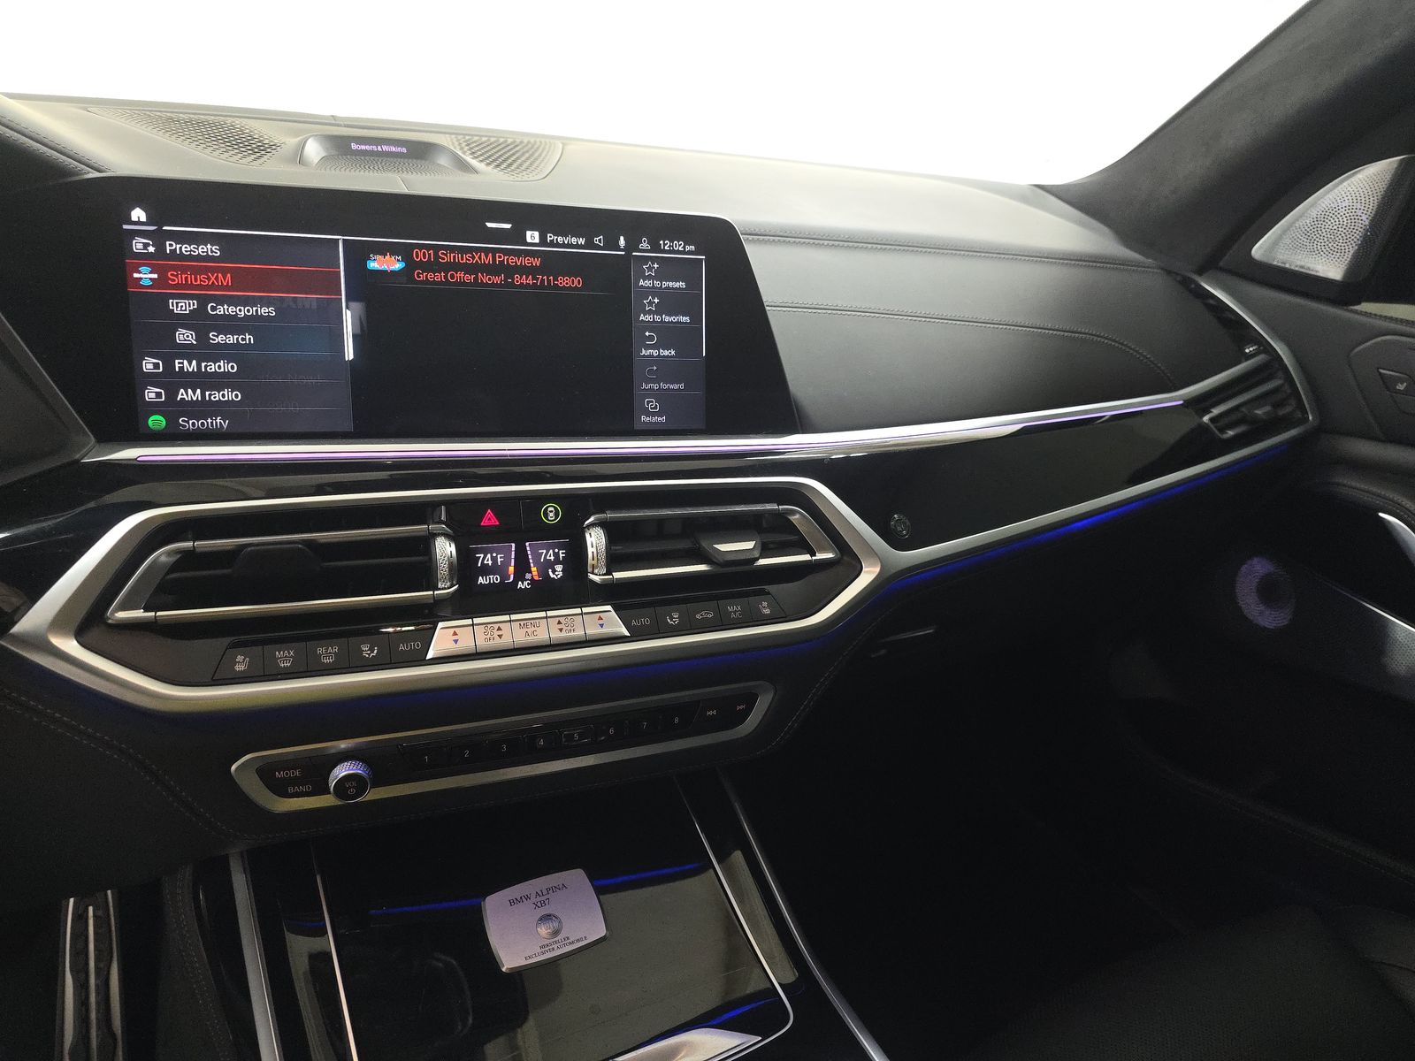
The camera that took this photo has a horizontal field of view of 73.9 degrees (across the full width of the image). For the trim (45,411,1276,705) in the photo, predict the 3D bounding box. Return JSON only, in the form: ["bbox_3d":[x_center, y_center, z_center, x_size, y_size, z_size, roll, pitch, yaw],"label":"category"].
[{"bbox_3d":[0.111,0.002,0.577,0.890,0.105,0.083,-6,25,-26],"label":"trim"}]

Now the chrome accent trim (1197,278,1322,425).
[{"bbox_3d":[0.475,-0.159,0.817,0.035,0.112,0.158,-4,24,-22],"label":"chrome accent trim"}]

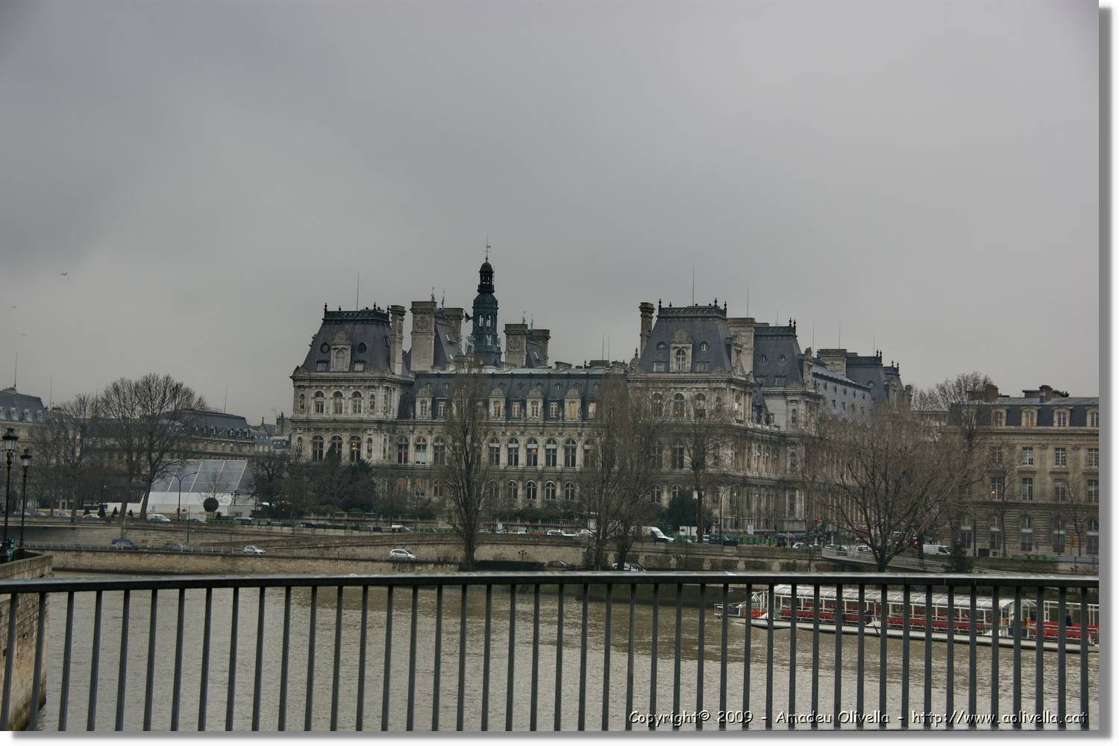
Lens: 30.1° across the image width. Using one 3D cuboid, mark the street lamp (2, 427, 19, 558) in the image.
[{"bbox_3d":[-19.515,4.264,73.844,0.580,4.691,0.580,2,-4,0],"label":"street lamp"}]

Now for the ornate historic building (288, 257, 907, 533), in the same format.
[{"bbox_3d":[17.975,3.978,427.756,88.000,58.000,138.000,0,-4,23],"label":"ornate historic building"}]

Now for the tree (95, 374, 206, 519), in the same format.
[{"bbox_3d":[-72.516,13.312,367.837,19.000,26.058,18.000,2,-4,0],"label":"tree"}]

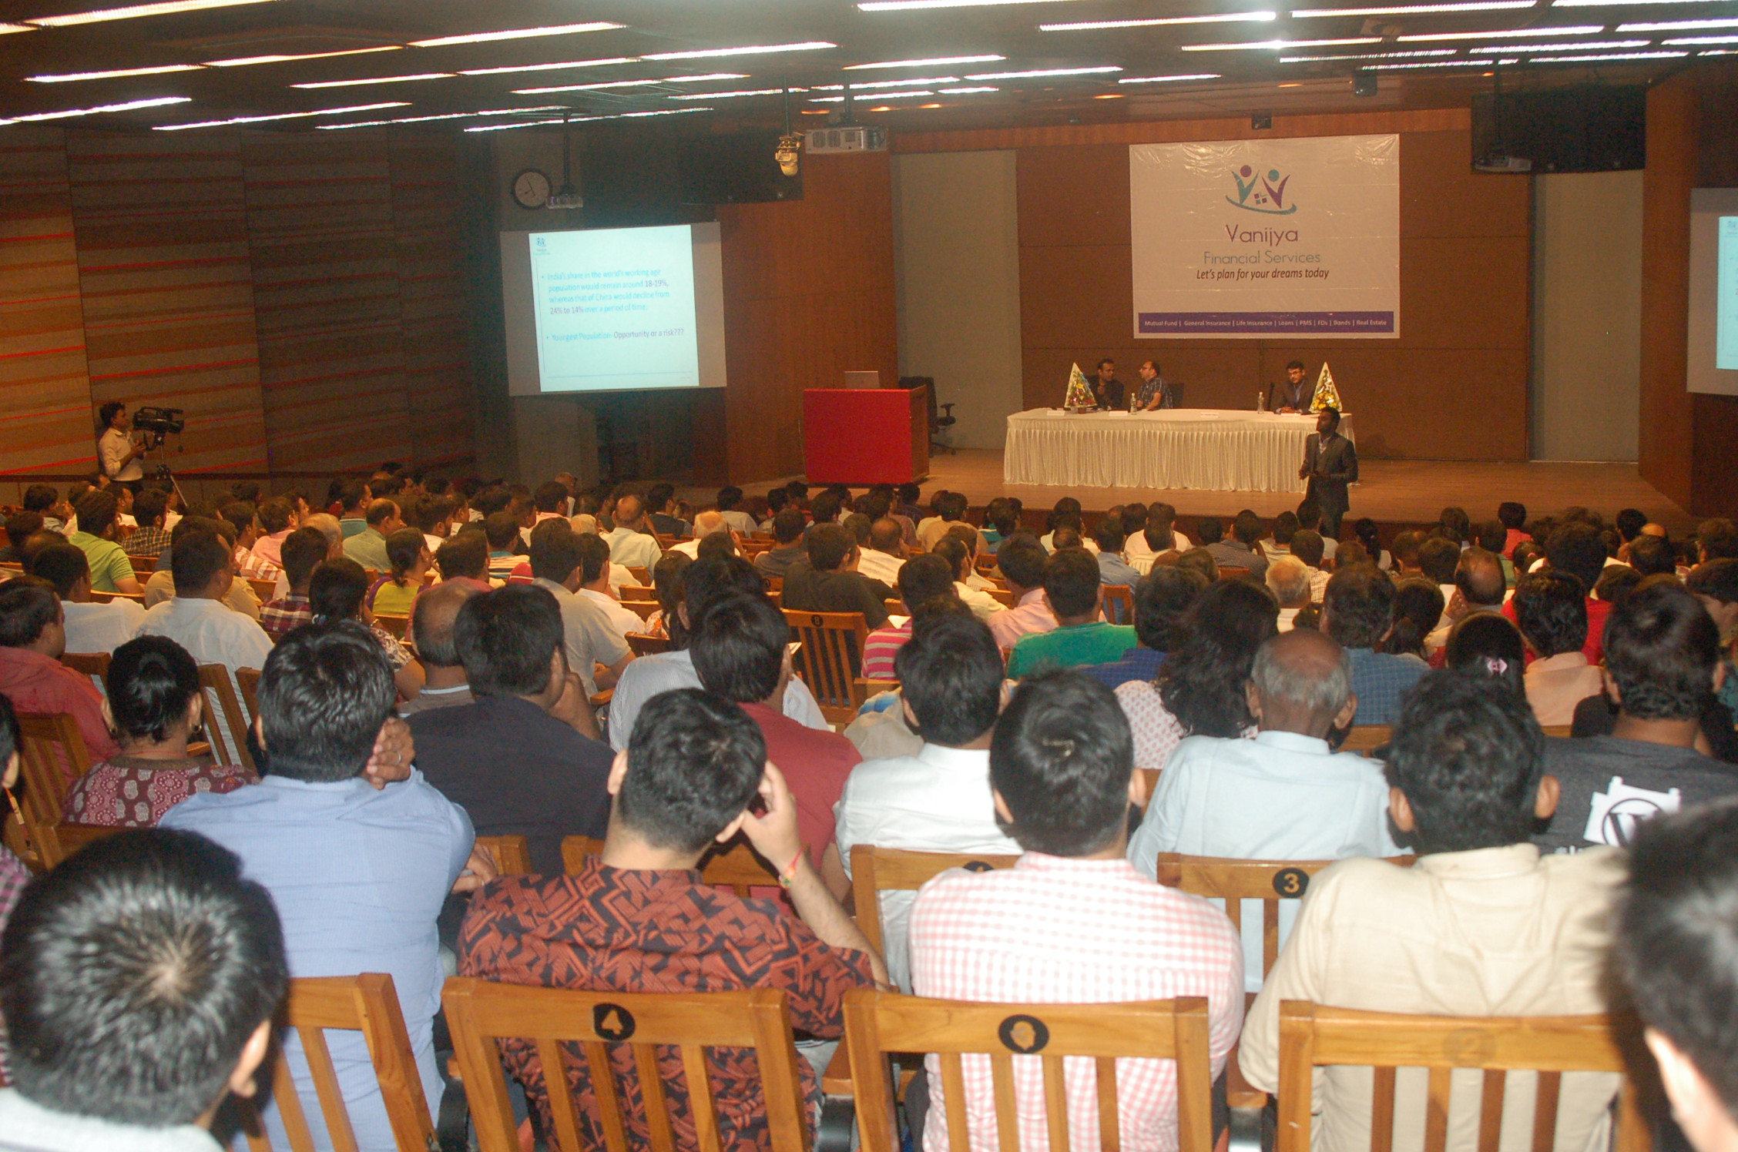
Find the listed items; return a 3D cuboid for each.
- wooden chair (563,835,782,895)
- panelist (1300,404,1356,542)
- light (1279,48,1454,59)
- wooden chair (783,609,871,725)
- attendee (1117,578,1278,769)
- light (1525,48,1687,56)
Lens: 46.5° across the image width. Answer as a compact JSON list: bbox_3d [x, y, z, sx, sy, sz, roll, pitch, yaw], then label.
[{"bbox_3d":[-0.250,0.852,3.717,0.480,0.930,0.550,0,11,10],"label":"wooden chair"},{"bbox_3d":[4.114,-0.659,18.159,0.520,1.720,0.420,4,12,27],"label":"panelist"},{"bbox_3d":[3.475,-3.632,14.100,1.220,0.060,0.100,1,11,16],"label":"light"},{"bbox_3d":[-0.051,0.538,8.721,0.500,0.900,0.580,3,12,26],"label":"wooden chair"},{"bbox_3d":[0.823,0.568,4.705,0.500,1.220,0.750,0,11,12],"label":"attendee"},{"bbox_3d":[5.697,-4.013,15.600,1.220,0.060,0.100,0,11,12],"label":"light"}]

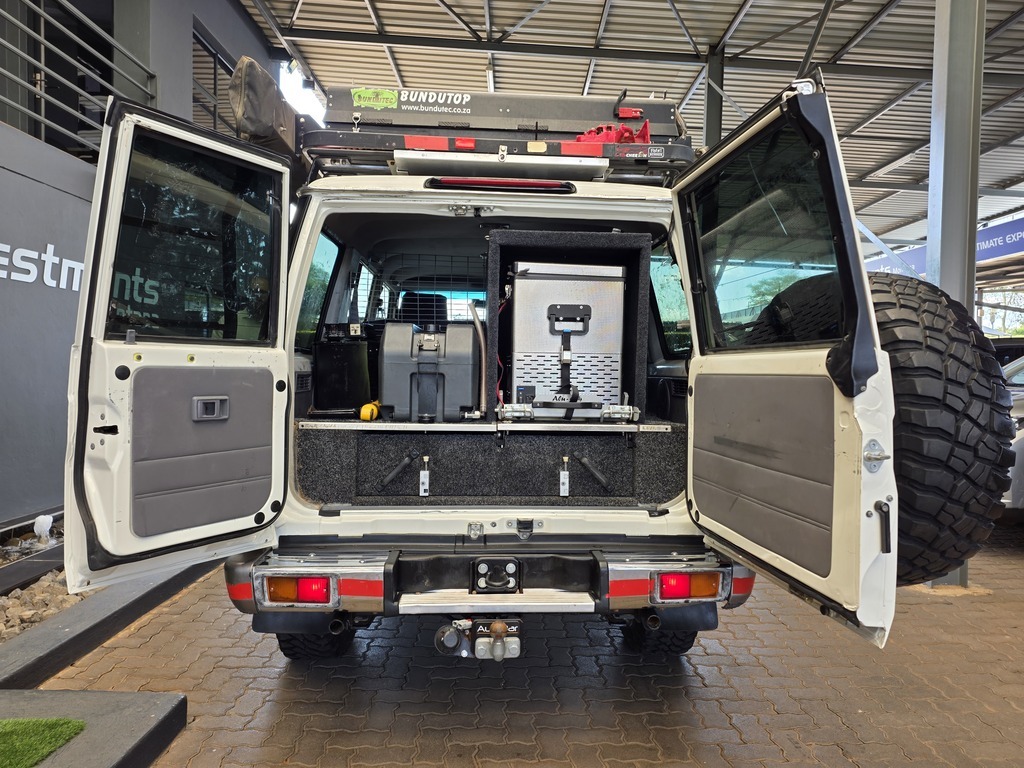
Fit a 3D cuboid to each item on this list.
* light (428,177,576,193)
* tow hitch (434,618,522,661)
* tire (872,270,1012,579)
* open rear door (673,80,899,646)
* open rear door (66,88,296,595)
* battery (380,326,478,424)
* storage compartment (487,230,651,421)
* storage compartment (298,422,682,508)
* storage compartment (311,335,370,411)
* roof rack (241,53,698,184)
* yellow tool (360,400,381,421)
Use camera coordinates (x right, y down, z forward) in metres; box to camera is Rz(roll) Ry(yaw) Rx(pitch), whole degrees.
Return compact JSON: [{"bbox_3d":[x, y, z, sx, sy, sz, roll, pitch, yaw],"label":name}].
[{"bbox_3d":[-0.042,-0.696,2.395,0.529,0.052,0.050,1,1,-4],"label":"light"},{"bbox_3d":[-0.097,0.705,1.945,0.242,0.113,0.150,1,1,-4],"label":"tow hitch"},{"bbox_3d":[0.940,0.129,1.885,0.280,0.840,0.840,1,1,-7],"label":"tire"},{"bbox_3d":[0.689,-0.060,1.920,0.200,1.250,0.870,1,1,-7],"label":"open rear door"},{"bbox_3d":[-0.916,-0.079,1.988,0.190,1.290,0.620,2,2,39],"label":"open rear door"},{"bbox_3d":[-0.311,-0.047,2.630,0.360,0.360,0.340,1,1,-4],"label":"battery"},{"bbox_3d":[0.181,-0.219,2.894,0.592,0.690,0.850,1,1,-4],"label":"storage compartment"},{"bbox_3d":[-0.103,0.279,2.889,1.396,0.302,0.920,1,1,-4],"label":"storage compartment"},{"bbox_3d":[-0.660,-0.042,2.750,0.224,0.294,0.300,1,1,-4],"label":"storage compartment"},{"bbox_3d":[-0.218,-0.861,3.198,1.500,0.380,2.000,1,1,-4],"label":"roof rack"},{"bbox_3d":[-0.520,0.099,2.520,0.073,0.071,0.060,1,1,-4],"label":"yellow tool"}]

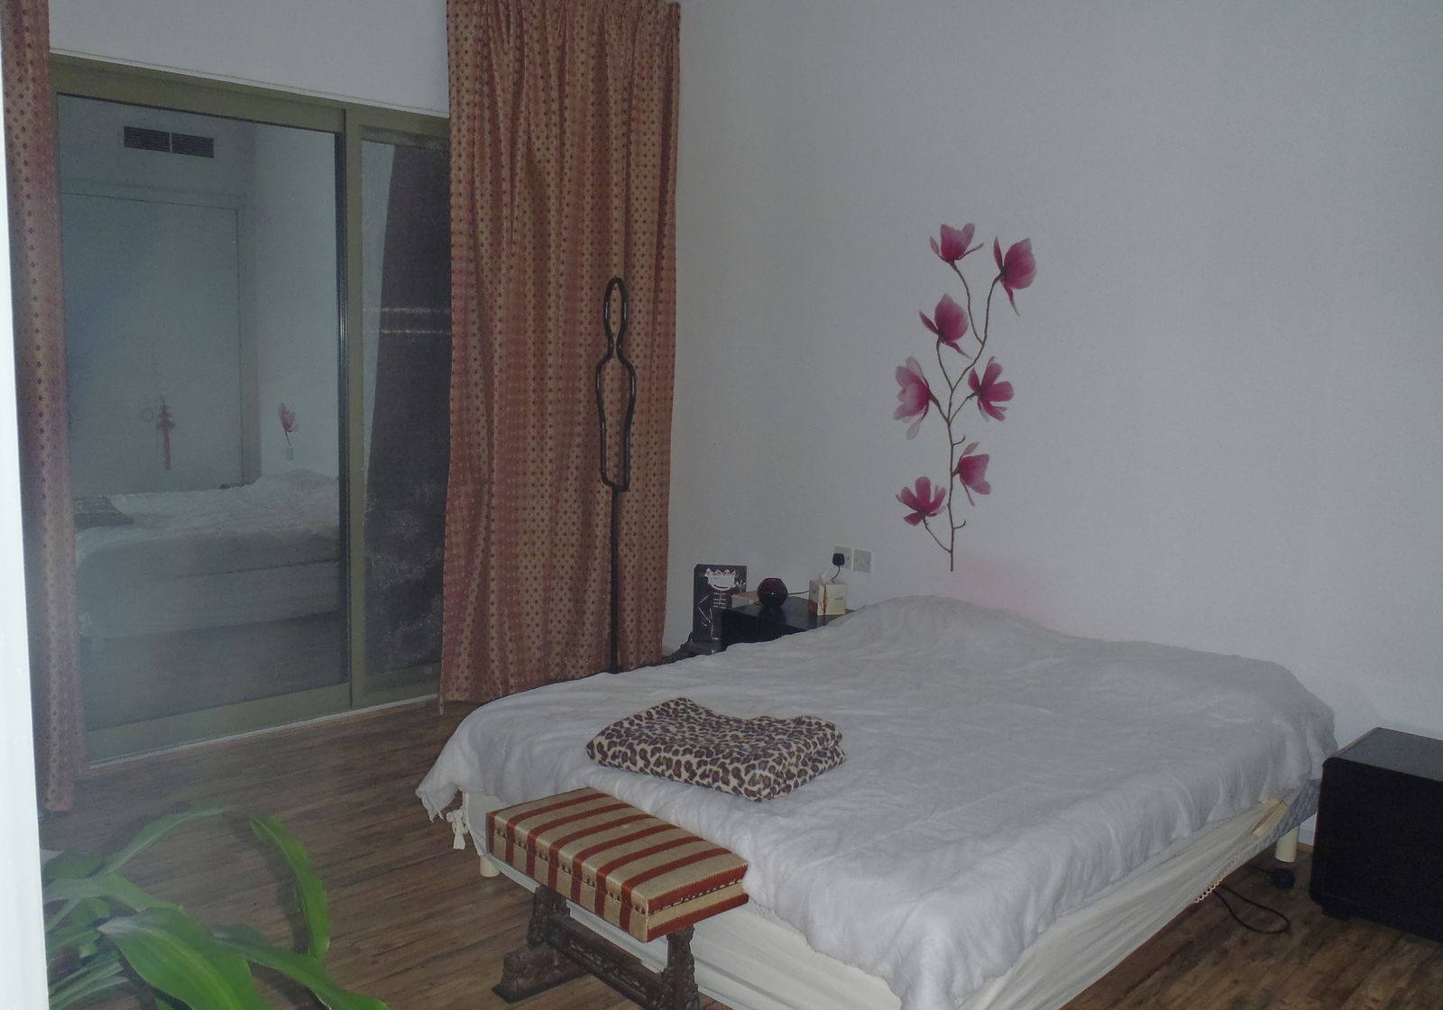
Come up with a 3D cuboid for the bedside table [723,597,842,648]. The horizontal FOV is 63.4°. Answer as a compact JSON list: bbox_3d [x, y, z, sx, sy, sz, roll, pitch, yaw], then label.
[{"bbox_3d":[0.308,0.608,4.437,0.385,0.402,0.470,-6,11,-45],"label":"bedside table"}]

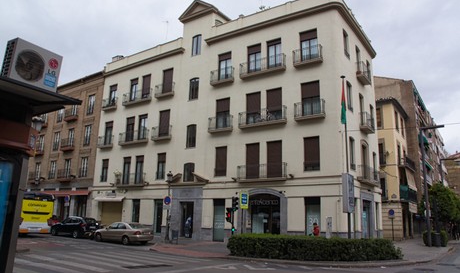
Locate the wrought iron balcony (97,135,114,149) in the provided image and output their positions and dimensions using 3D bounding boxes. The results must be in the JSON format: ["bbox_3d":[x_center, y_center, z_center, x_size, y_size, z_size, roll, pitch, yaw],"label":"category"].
[{"bbox_3d":[-11.713,0.565,32.542,1.645,1.106,0.539,-7,-15,31],"label":"wrought iron balcony"}]

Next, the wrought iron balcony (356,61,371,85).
[{"bbox_3d":[9.979,-4.633,25.657,0.518,1.169,2.100,-8,-16,35],"label":"wrought iron balcony"}]

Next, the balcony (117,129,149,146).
[{"bbox_3d":[-8.751,0.120,31.435,3.334,1.186,0.480,-7,-16,33],"label":"balcony"}]

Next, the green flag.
[{"bbox_3d":[5.973,-1.801,18.177,0.279,2.376,0.220,-7,-15,31],"label":"green flag"}]

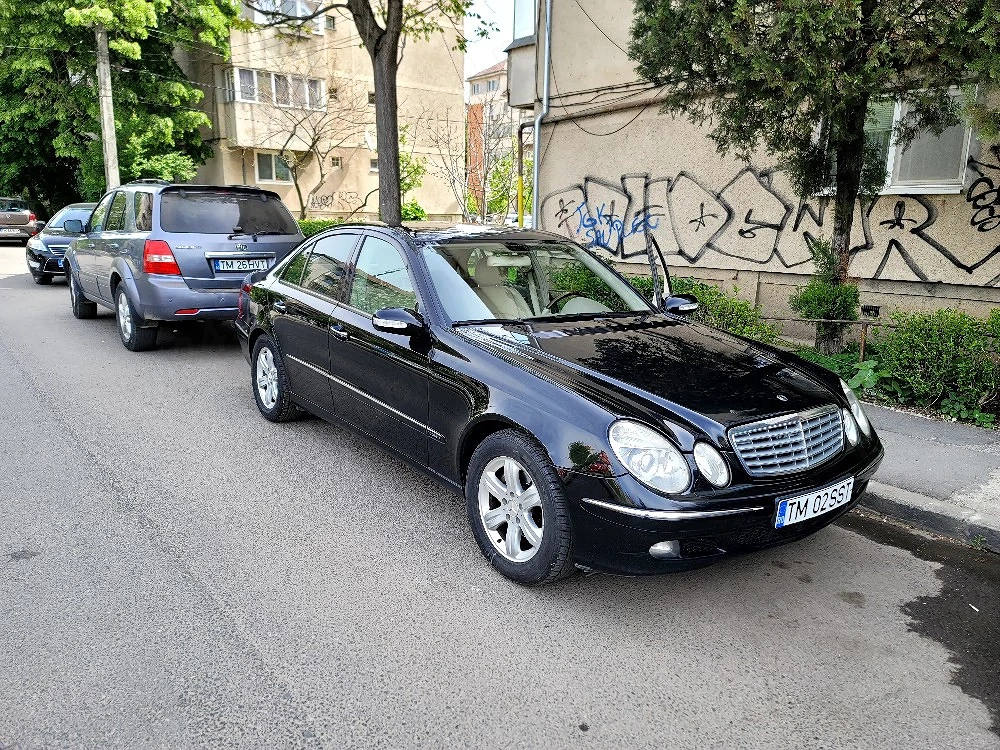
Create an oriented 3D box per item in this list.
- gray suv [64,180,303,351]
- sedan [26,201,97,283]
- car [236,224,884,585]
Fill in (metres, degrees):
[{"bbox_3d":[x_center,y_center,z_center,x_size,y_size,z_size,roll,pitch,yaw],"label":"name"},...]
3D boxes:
[{"bbox_3d":[-3.940,-1.414,8.766,1.890,1.740,4.580,-8,15,-39],"label":"gray suv"},{"bbox_3d":[-8.161,-2.763,14.869,1.880,1.500,4.750,-2,13,-17],"label":"sedan"},{"bbox_3d":[-0.190,-0.217,4.618,1.850,1.450,4.820,-6,14,-36],"label":"car"}]

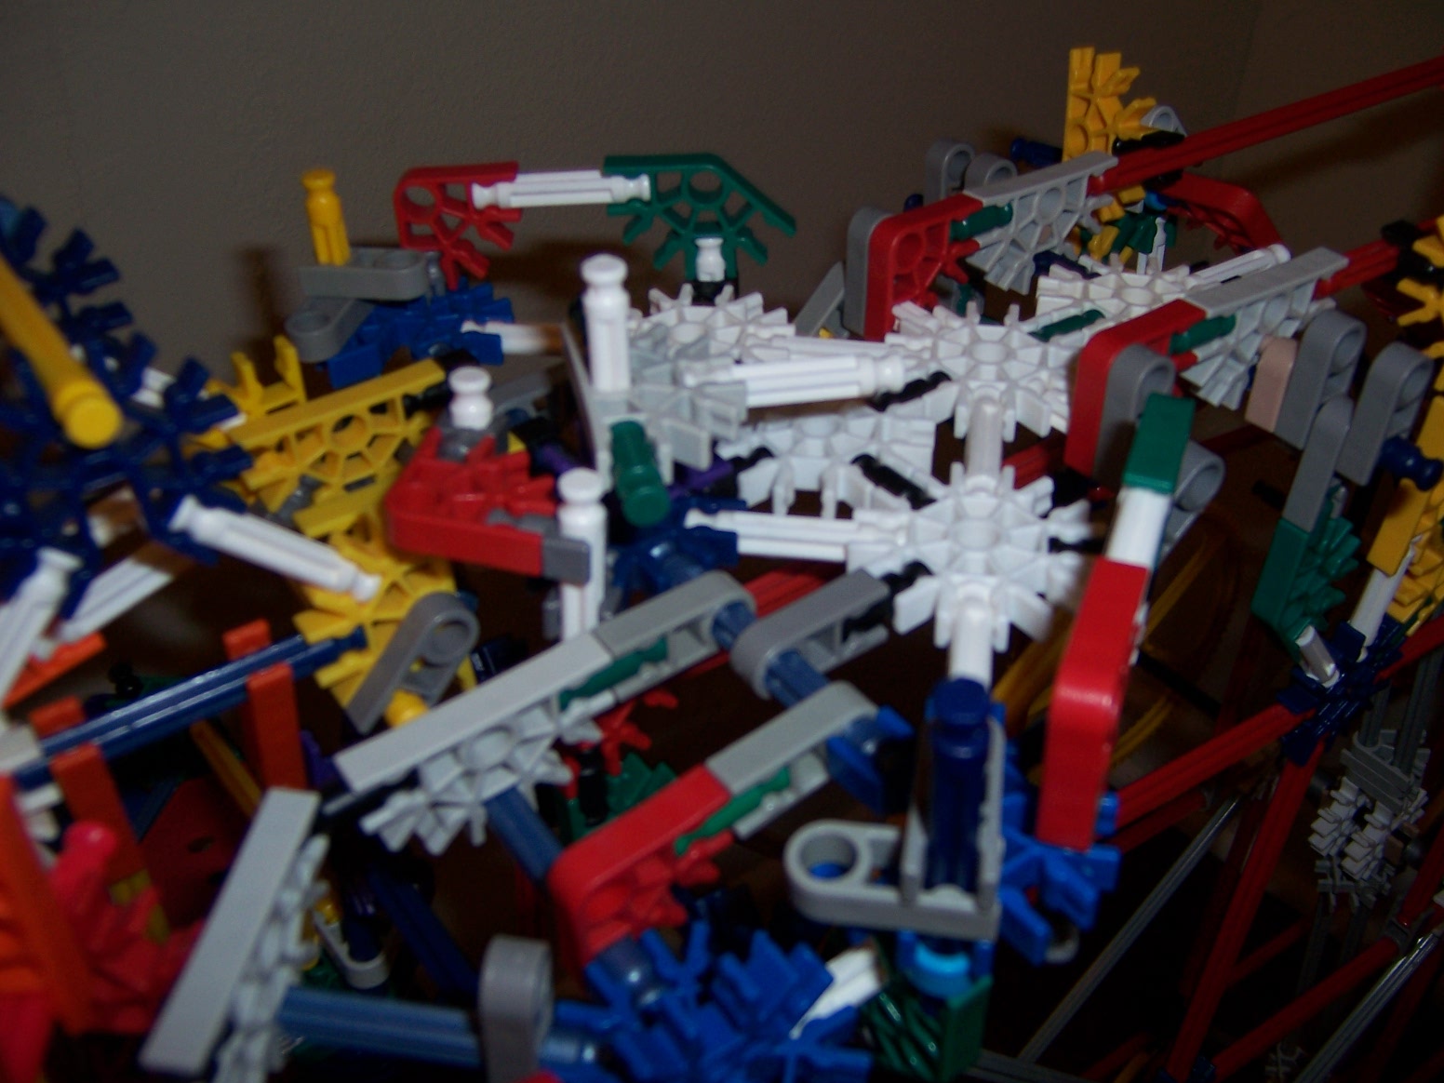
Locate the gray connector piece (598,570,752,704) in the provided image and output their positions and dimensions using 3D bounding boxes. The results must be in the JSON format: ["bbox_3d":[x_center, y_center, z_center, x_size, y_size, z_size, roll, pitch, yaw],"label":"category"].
[{"bbox_3d":[-0.007,0.013,0.198,0.024,0.009,0.006,-27,48,-23],"label":"gray connector piece"}]

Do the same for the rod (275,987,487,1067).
[{"bbox_3d":[-0.040,0.052,0.148,0.055,0.006,0.006,4,40,9],"label":"rod"}]

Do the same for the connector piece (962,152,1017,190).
[{"bbox_3d":[0.057,-0.071,0.293,0.009,0.024,0.006,-22,40,-27],"label":"connector piece"}]

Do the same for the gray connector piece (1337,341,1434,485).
[{"bbox_3d":[0.112,-0.022,0.232,0.009,0.024,0.006,-22,42,-27],"label":"gray connector piece"}]

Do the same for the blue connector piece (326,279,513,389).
[{"bbox_3d":[-0.059,-0.040,0.266,0.038,0.006,0.037,5,37,9],"label":"blue connector piece"}]

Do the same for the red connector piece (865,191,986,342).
[{"bbox_3d":[0.040,-0.054,0.274,0.024,0.024,0.006,-22,39,-26],"label":"red connector piece"}]

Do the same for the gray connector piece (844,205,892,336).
[{"bbox_3d":[0.031,-0.055,0.274,0.010,0.024,0.006,-23,42,-27],"label":"gray connector piece"}]

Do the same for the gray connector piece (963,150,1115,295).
[{"bbox_3d":[0.065,-0.064,0.284,0.038,0.024,0.006,-22,40,-27],"label":"gray connector piece"}]

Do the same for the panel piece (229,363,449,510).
[{"bbox_3d":[-0.067,-0.015,0.249,0.038,0.024,0.006,-24,41,-27],"label":"panel piece"}]

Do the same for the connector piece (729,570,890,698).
[{"bbox_3d":[0.013,0.014,0.196,0.024,0.009,0.006,-26,45,-24],"label":"connector piece"}]

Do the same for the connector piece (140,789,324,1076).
[{"bbox_3d":[-0.056,0.052,0.164,0.006,0.024,0.038,6,39,2],"label":"connector piece"}]

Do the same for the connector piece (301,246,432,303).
[{"bbox_3d":[-0.070,-0.053,0.272,0.024,0.006,0.009,2,39,-1],"label":"connector piece"}]

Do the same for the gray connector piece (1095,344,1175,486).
[{"bbox_3d":[0.068,-0.021,0.228,0.009,0.024,0.006,-22,40,-27],"label":"gray connector piece"}]

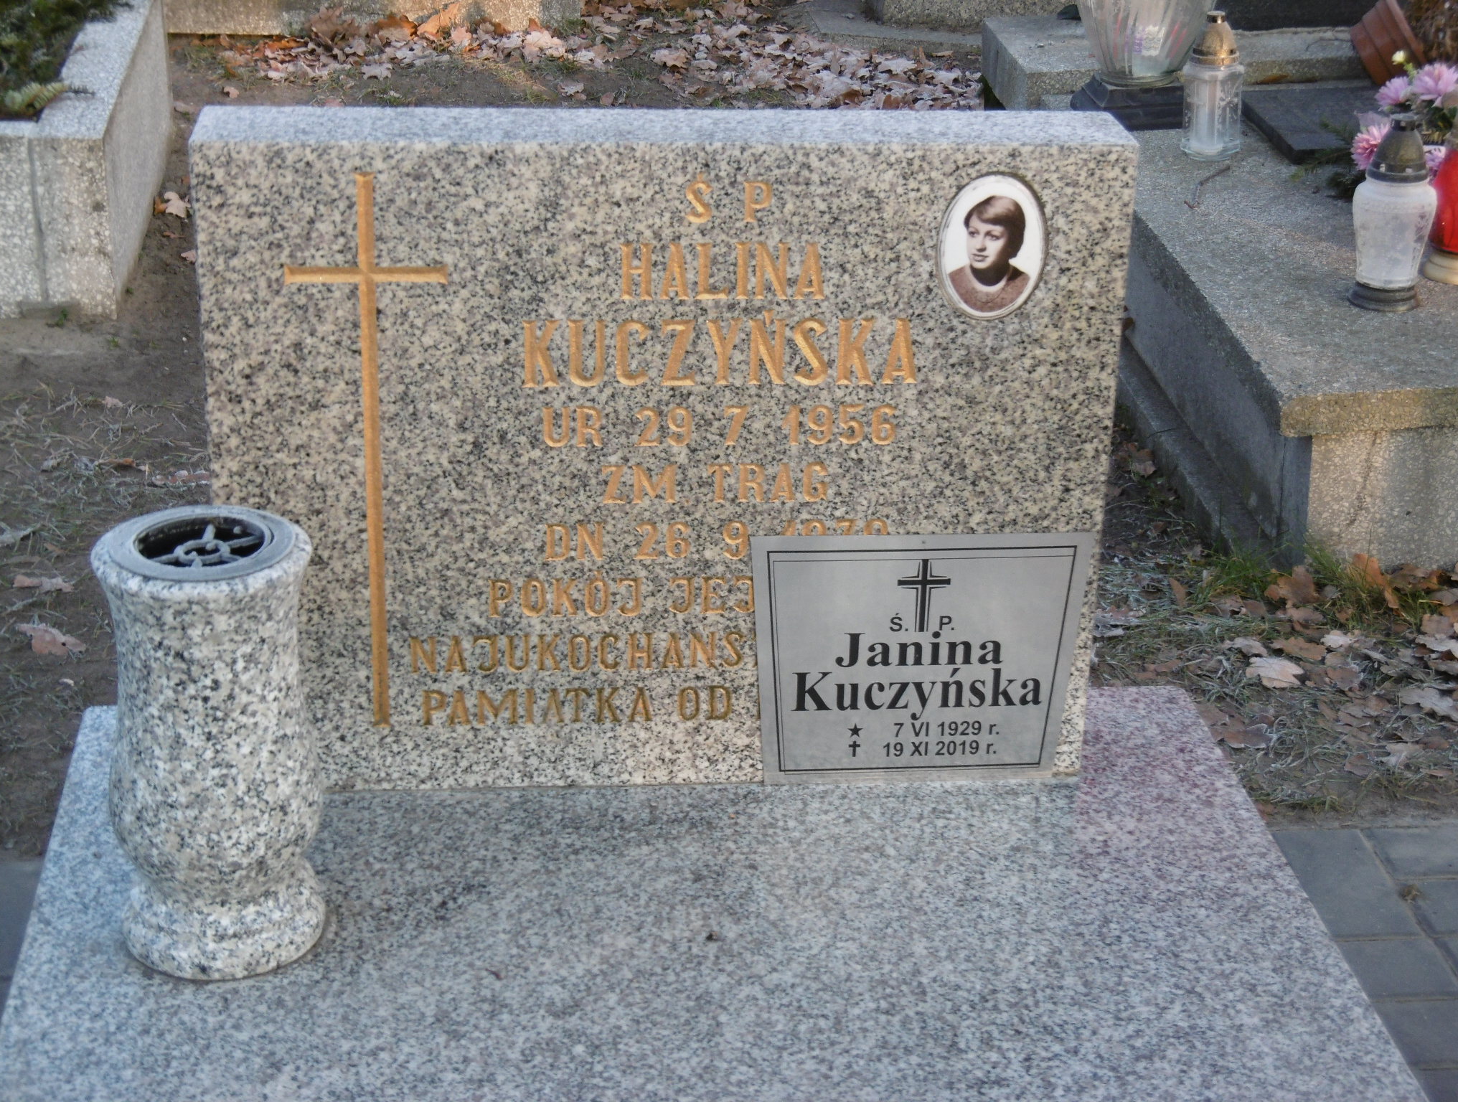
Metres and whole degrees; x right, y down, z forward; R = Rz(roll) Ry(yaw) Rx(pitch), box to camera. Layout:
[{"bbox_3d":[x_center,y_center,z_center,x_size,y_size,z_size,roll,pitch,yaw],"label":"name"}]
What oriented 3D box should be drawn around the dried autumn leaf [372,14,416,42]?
[{"bbox_3d":[-0.647,-1.008,5.568,0.088,0.045,0.065,-1,22,-6],"label":"dried autumn leaf"}]

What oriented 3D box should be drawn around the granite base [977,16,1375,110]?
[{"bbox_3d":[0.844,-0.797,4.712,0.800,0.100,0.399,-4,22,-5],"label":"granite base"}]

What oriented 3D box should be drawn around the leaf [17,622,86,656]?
[{"bbox_3d":[-0.674,0.089,2.867,0.078,0.018,0.045,20,28,38],"label":"leaf"}]

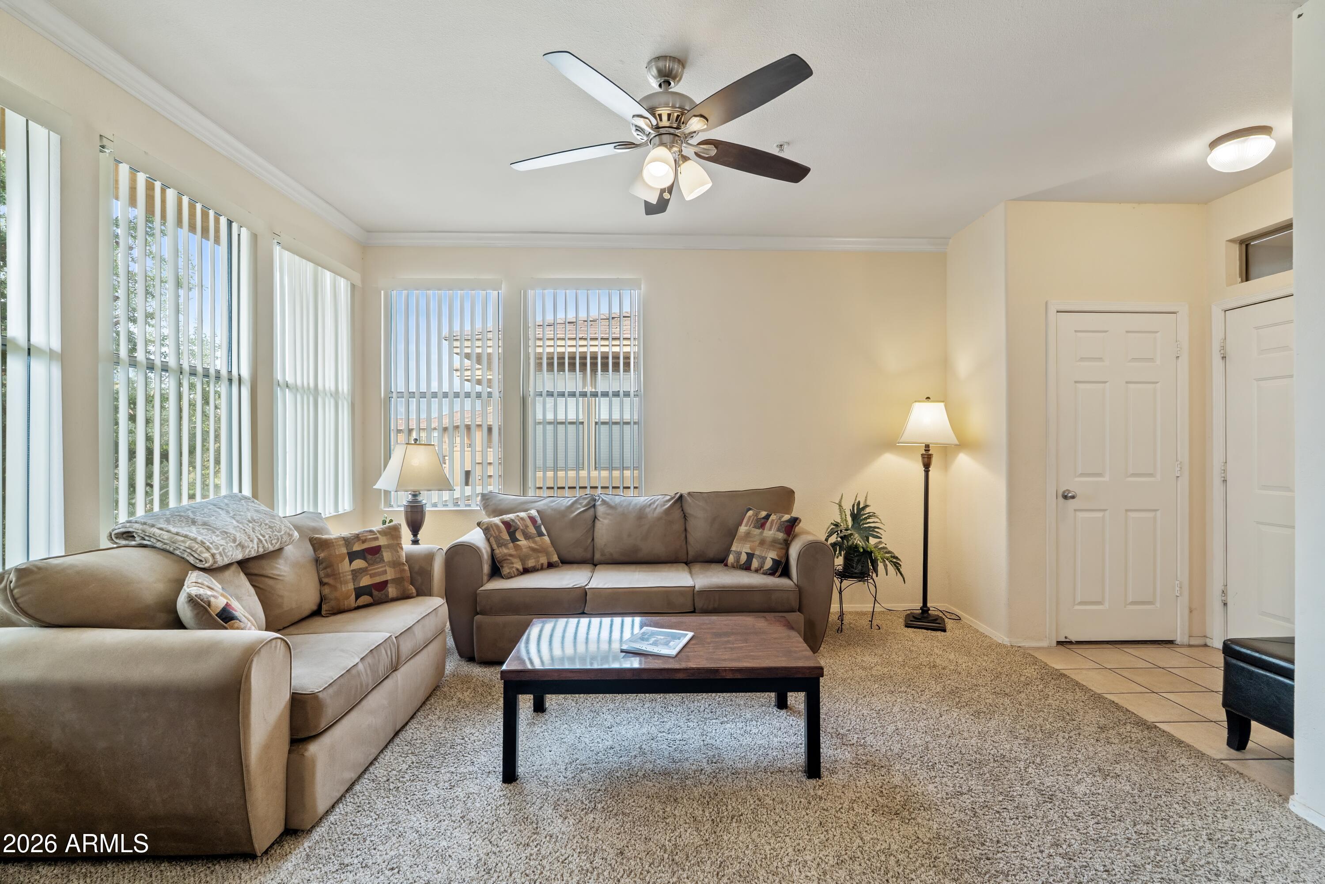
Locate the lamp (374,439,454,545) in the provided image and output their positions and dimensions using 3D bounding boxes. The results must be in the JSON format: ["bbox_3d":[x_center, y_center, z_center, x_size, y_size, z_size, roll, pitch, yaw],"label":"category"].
[{"bbox_3d":[-1.557,0.335,3.701,0.370,0.715,0.370,0,0,-44],"label":"lamp"}]

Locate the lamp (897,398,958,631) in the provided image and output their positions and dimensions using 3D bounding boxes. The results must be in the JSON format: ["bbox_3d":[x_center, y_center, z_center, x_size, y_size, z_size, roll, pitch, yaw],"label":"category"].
[{"bbox_3d":[1.826,0.474,4.061,0.375,1.560,0.375,0,0,27],"label":"lamp"}]

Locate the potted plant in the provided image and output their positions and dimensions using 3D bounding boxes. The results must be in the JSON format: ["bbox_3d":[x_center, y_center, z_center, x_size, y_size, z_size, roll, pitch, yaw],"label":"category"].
[{"bbox_3d":[1.378,0.650,4.032,0.520,0.590,0.460,0,0,0],"label":"potted plant"}]

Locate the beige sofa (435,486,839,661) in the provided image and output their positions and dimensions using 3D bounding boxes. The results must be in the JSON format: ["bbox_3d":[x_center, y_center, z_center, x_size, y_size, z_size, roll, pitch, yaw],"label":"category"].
[{"bbox_3d":[-0.135,0.790,3.837,2.270,0.935,0.890,0,0,-3],"label":"beige sofa"}]

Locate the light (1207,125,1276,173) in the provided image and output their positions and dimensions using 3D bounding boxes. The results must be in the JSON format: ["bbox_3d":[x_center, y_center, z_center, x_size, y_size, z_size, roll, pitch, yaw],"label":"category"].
[{"bbox_3d":[2.820,-1.425,2.869,0.240,0.116,0.240,0,0,-1],"label":"light"}]

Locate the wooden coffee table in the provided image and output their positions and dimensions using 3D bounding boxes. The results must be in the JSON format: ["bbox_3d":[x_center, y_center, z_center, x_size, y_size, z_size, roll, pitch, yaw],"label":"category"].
[{"bbox_3d":[-0.006,1.046,2.490,1.205,0.425,0.620,0,0,-1],"label":"wooden coffee table"}]

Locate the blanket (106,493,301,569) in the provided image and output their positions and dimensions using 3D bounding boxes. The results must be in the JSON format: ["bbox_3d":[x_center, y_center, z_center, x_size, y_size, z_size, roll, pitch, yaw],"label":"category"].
[{"bbox_3d":[-1.755,0.349,2.331,0.400,0.145,0.570,19,0,0],"label":"blanket"}]

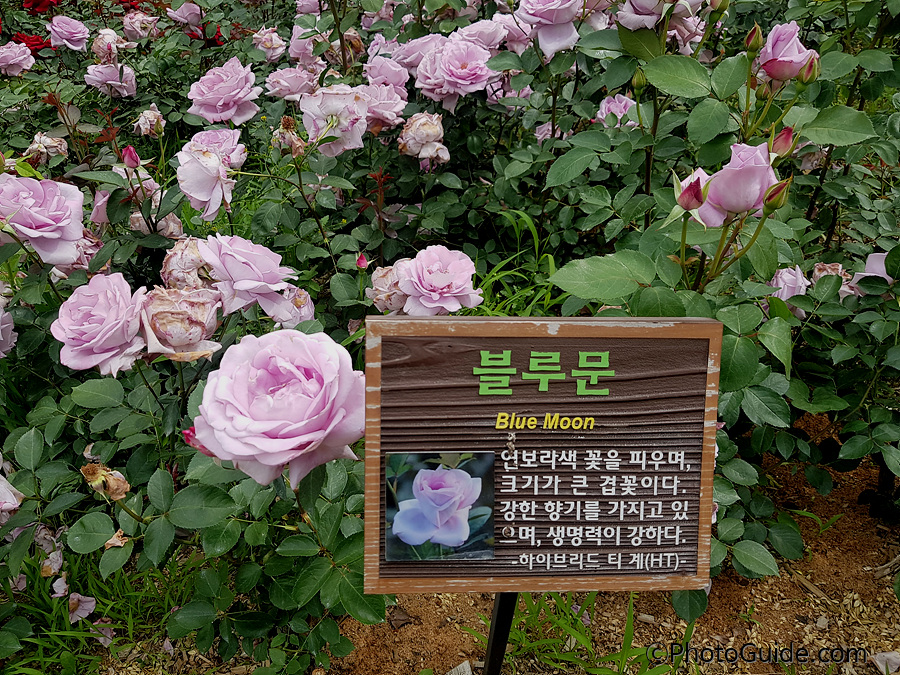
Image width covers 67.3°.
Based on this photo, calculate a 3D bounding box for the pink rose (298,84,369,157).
[{"bbox_3d":[-0.190,-0.353,1.100,0.112,0.110,0.080,3,28,5],"label":"pink rose"}]

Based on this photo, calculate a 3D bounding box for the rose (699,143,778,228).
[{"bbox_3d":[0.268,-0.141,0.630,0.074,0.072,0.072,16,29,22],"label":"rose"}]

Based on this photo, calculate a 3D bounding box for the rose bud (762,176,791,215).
[{"bbox_3d":[0.291,-0.126,0.600,0.019,0.038,0.019,33,13,16],"label":"rose bud"}]

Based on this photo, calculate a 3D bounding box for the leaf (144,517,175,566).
[{"bbox_3d":[-0.335,0.235,0.780,0.031,0.012,0.058,5,58,-15],"label":"leaf"}]

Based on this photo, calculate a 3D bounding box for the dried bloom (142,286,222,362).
[{"bbox_3d":[-0.318,-0.017,0.800,0.091,0.080,0.088,0,32,0],"label":"dried bloom"}]

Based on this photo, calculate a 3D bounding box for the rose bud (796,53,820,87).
[{"bbox_3d":[0.355,-0.266,0.670,0.020,0.033,0.020,22,15,19],"label":"rose bud"}]

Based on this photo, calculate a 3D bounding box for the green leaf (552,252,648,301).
[{"bbox_3d":[0.149,-0.059,0.679,0.092,0.018,0.051,2,64,9],"label":"green leaf"}]

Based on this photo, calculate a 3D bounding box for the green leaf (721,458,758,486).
[{"bbox_3d":[0.373,0.175,0.869,0.047,0.012,0.036,29,67,30],"label":"green leaf"}]

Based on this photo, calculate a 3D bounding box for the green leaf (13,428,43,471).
[{"bbox_3d":[-0.544,0.144,0.870,0.037,0.013,0.057,2,60,1],"label":"green leaf"}]

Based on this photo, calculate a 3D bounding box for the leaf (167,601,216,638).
[{"bbox_3d":[-0.333,0.368,0.880,0.059,0.012,0.044,-7,50,-6],"label":"leaf"}]

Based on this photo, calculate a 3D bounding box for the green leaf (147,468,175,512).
[{"bbox_3d":[-0.306,0.164,0.720,0.032,0.012,0.054,-18,61,-11],"label":"green leaf"}]

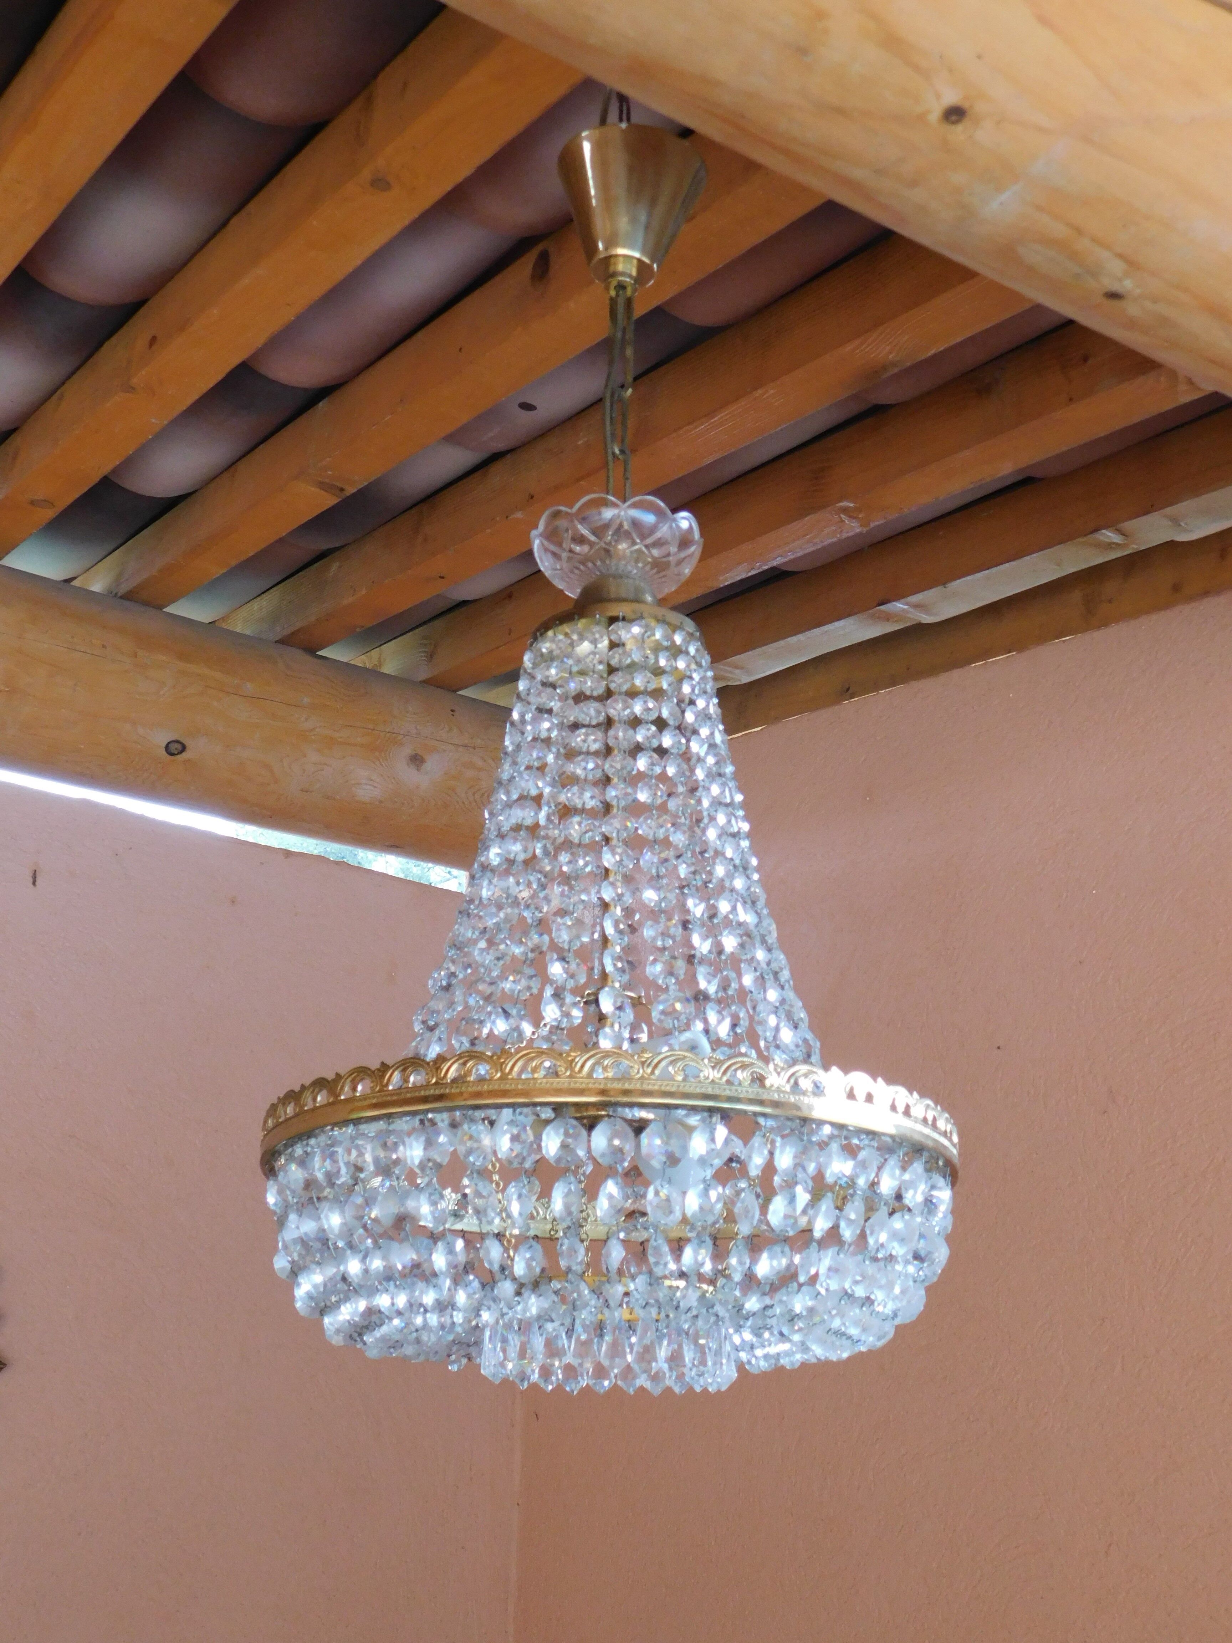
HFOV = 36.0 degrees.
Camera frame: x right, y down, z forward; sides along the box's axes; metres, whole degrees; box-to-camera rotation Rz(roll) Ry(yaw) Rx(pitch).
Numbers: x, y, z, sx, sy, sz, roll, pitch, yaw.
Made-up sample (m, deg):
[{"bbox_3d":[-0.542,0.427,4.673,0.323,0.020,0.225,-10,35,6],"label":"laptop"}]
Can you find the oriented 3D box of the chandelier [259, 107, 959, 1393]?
[{"bbox_3d":[0.003,-0.098,1.391,0.457,0.979,0.457,1,-22,0],"label":"chandelier"}]

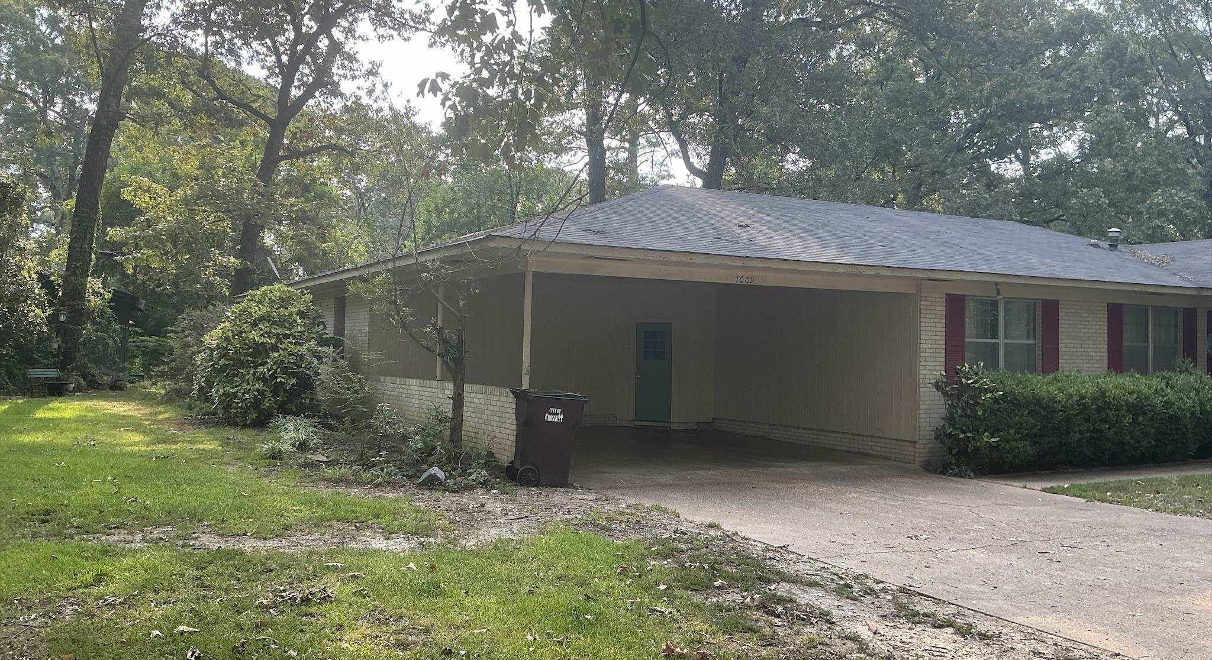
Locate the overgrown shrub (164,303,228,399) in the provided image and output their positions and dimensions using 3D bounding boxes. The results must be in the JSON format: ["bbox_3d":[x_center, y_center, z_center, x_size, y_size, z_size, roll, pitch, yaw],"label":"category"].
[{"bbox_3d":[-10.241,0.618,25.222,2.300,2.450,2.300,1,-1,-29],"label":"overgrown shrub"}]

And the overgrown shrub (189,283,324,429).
[{"bbox_3d":[-6.617,0.459,18.823,2.500,2.650,2.400,1,-1,-29],"label":"overgrown shrub"}]

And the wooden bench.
[{"bbox_3d":[-15.301,1.465,27.007,0.580,0.790,1.220,1,-1,12],"label":"wooden bench"}]

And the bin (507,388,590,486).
[{"bbox_3d":[-0.704,1.289,11.910,0.830,1.110,0.680,1,-1,-18],"label":"bin"}]

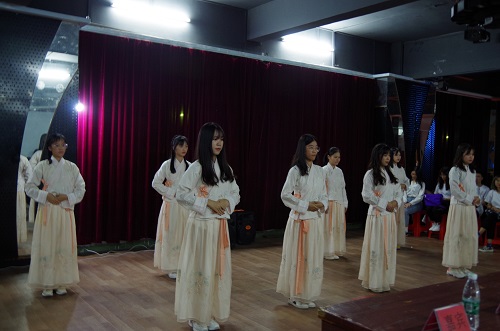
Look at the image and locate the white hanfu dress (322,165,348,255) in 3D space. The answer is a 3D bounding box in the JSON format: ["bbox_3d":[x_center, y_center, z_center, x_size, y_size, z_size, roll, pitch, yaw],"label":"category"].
[{"bbox_3d":[1.207,0.625,7.169,0.480,1.306,0.400,1,1,-31],"label":"white hanfu dress"}]

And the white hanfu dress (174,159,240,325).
[{"bbox_3d":[-0.338,0.582,4.019,0.550,1.291,0.450,1,1,-40],"label":"white hanfu dress"}]

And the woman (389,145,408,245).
[{"bbox_3d":[2.414,0.536,8.136,0.460,1.610,0.390,1,0,-34],"label":"woman"}]

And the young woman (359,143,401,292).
[{"bbox_3d":[1.385,0.543,5.336,0.470,1.570,0.400,1,0,-34],"label":"young woman"}]

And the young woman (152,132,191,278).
[{"bbox_3d":[-0.859,0.468,5.737,0.540,1.631,0.420,1,1,-38],"label":"young woman"}]

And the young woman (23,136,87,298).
[{"bbox_3d":[-1.892,0.478,4.866,0.560,1.574,0.420,1,1,-33],"label":"young woman"}]

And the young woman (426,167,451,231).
[{"bbox_3d":[3.637,0.667,9.500,0.600,1.250,0.460,1,0,-44],"label":"young woman"}]

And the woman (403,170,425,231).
[{"bbox_3d":[3.179,0.703,9.700,0.620,1.310,0.460,1,0,-28],"label":"woman"}]

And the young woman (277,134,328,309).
[{"bbox_3d":[0.500,0.514,4.738,0.550,1.623,0.440,1,1,-41],"label":"young woman"}]

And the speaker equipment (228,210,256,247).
[{"bbox_3d":[-0.141,1.016,8.280,0.370,0.560,0.330,1,0,-32],"label":"speaker equipment"}]

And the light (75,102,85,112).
[{"bbox_3d":[-2.266,-0.773,6.650,0.120,0.120,0.100,1,1,-20],"label":"light"}]

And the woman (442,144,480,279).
[{"bbox_3d":[2.610,0.545,6.128,0.460,1.610,0.390,1,0,-34],"label":"woman"}]

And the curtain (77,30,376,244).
[{"bbox_3d":[0.112,-0.346,8.843,6.200,3.030,0.180,1,0,-35],"label":"curtain"}]

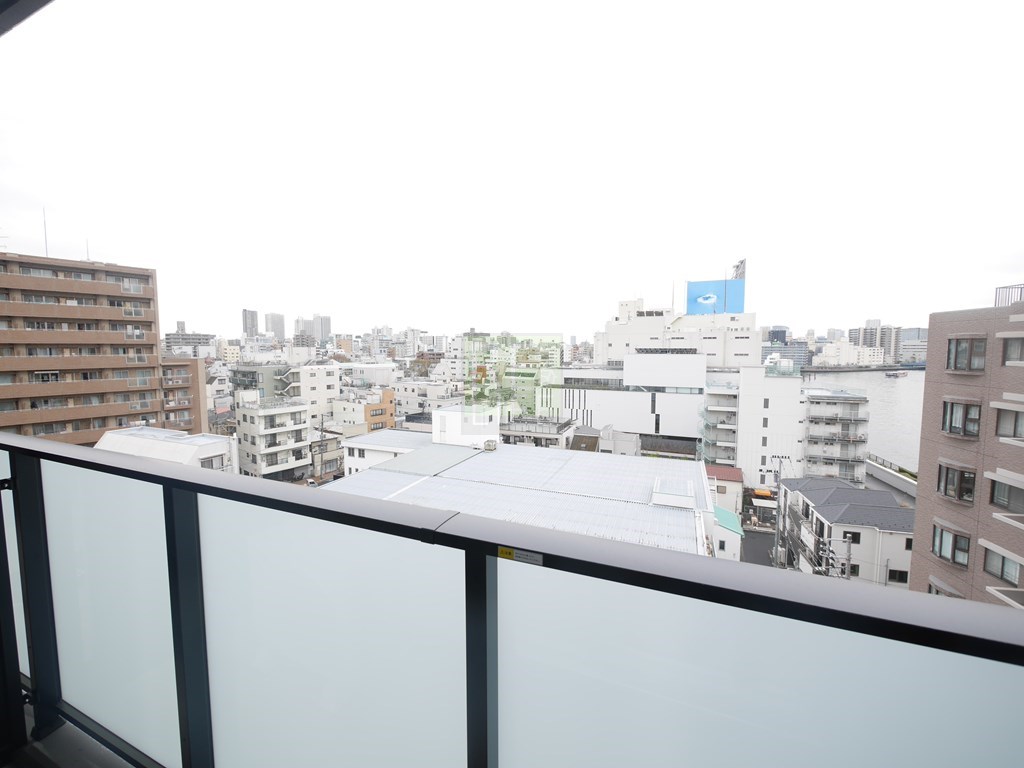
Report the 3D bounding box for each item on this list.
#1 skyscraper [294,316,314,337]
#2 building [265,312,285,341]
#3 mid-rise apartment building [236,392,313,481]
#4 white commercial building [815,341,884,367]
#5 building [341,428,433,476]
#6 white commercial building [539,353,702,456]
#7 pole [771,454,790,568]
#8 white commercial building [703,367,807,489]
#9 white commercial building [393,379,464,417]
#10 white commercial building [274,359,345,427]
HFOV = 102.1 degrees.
[{"bbox_3d":[-498.000,-111.480,1000.000,29.000,89.500,29.000,4,6,38],"label":"skyscraper"},{"bbox_3d":[-572.000,-118.510,1000.000,30.000,103.500,30.000,4,6,38],"label":"building"},{"bbox_3d":[-36.900,8.360,65.200,7.200,14.900,7.800,4,6,35],"label":"mid-rise apartment building"},{"bbox_3d":[338.000,-29.050,415.000,75.000,28.000,24.000,-2,6,-24],"label":"white commercial building"},{"bbox_3d":[-17.100,12.150,64.300,14.500,7.500,10.600,2,6,24],"label":"building"},{"bbox_3d":[23.900,3.220,91.000,33.500,20.600,19.000,2,5,23],"label":"white commercial building"},{"bbox_3d":[26.000,12.480,40.100,1.700,11.100,0.600,2,5,23],"label":"pole"},{"bbox_3d":[40.600,5.940,71.600,13.500,18.600,13.000,2,5,23],"label":"white commercial building"},{"bbox_3d":[-20.000,6.060,102.700,18.000,12.900,9.500,3,6,30],"label":"white commercial building"},{"bbox_3d":[-45.400,4.640,92.000,13.500,17.600,8.800,4,7,40],"label":"white commercial building"}]

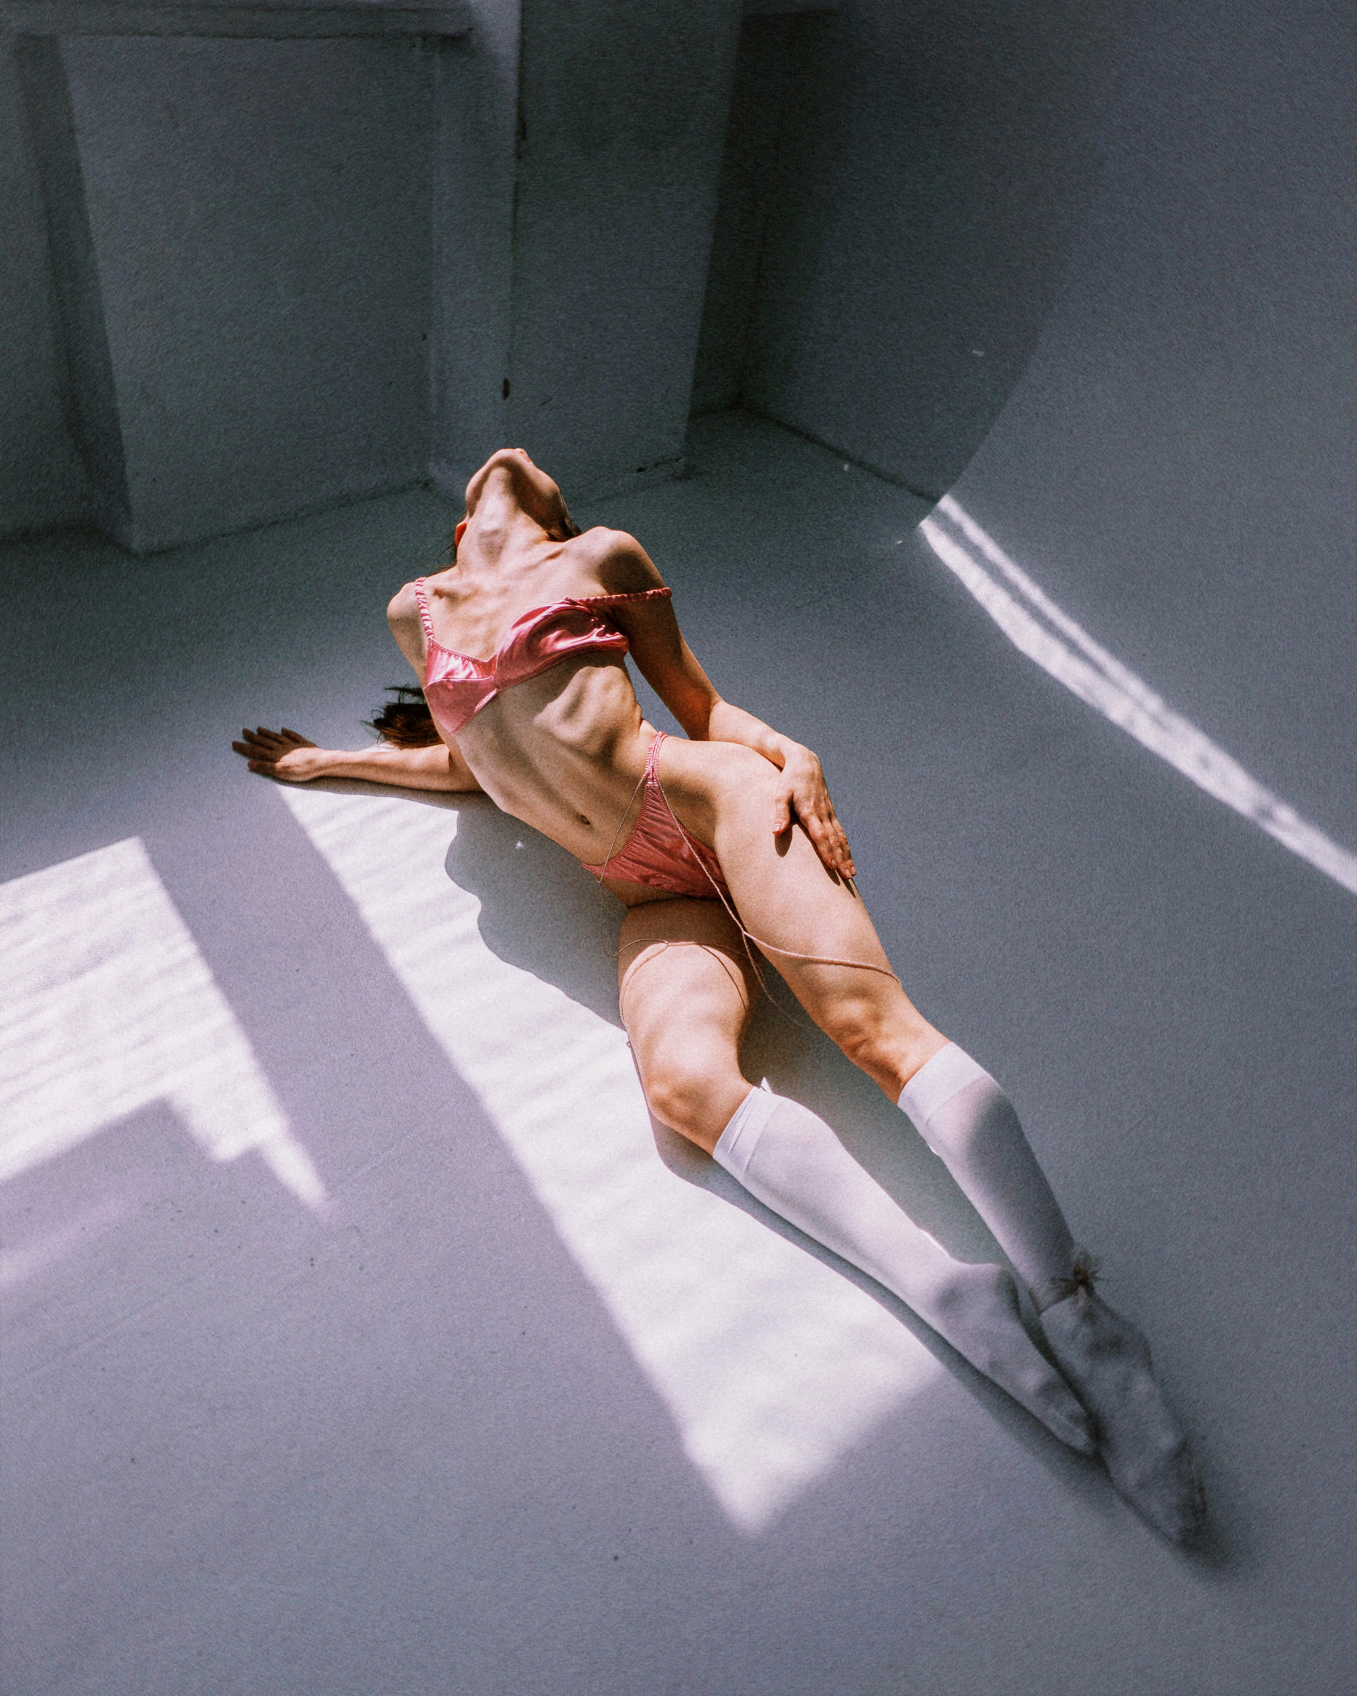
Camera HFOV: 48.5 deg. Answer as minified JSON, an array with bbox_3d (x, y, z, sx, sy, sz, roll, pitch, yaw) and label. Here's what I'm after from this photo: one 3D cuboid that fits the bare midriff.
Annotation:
[{"bbox_3d":[-0.153,-0.126,2.218,0.260,0.260,0.170,52,9,11],"label":"bare midriff"}]

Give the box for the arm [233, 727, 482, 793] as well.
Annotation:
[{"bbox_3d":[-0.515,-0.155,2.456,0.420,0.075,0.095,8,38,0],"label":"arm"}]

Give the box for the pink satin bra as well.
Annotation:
[{"bbox_3d":[-0.201,-0.290,2.254,0.310,0.180,0.190,-27,65,10],"label":"pink satin bra"}]

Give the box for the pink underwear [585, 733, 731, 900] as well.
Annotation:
[{"bbox_3d":[-0.026,-0.038,2.211,0.190,0.270,0.180,44,10,3],"label":"pink underwear"}]

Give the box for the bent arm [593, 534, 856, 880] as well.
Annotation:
[{"bbox_3d":[0.079,-0.195,2.269,0.130,0.210,0.610,-36,78,-13],"label":"bent arm"}]

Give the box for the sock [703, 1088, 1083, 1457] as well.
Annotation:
[{"bbox_3d":[0.269,0.484,1.746,0.542,0.110,0.120,40,14,24],"label":"sock"}]

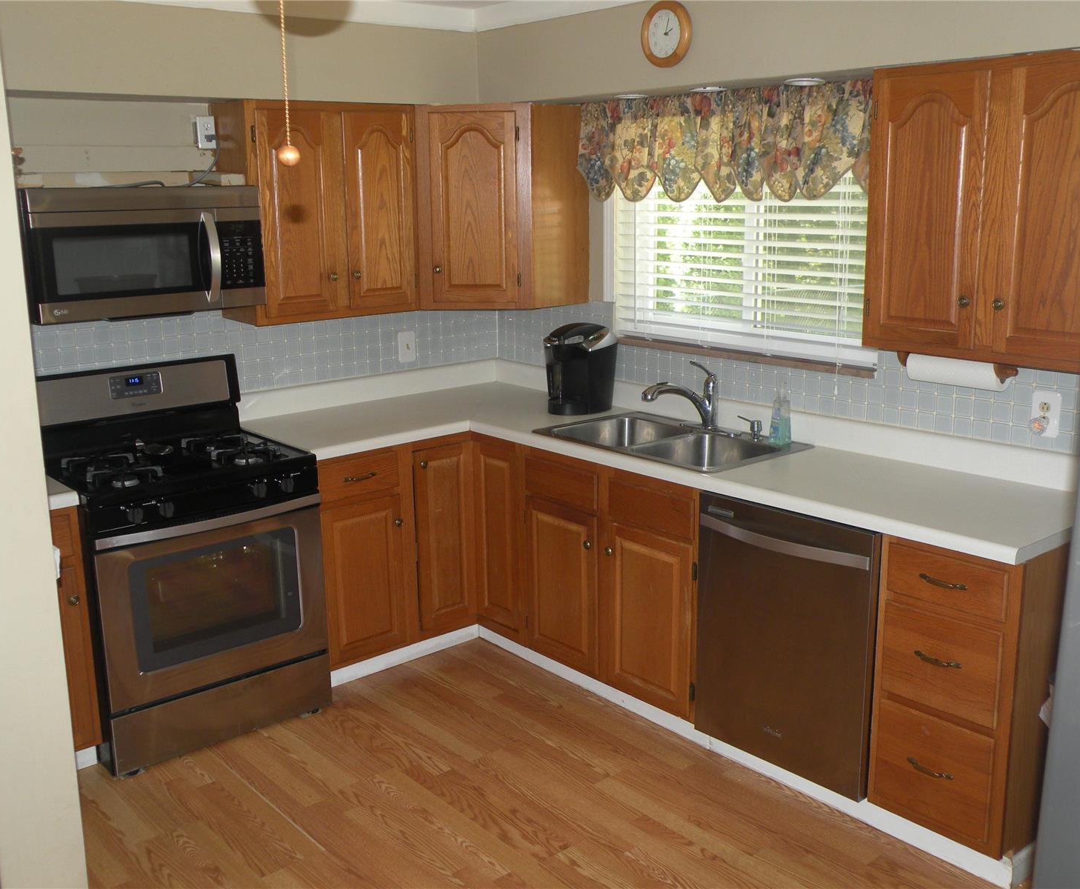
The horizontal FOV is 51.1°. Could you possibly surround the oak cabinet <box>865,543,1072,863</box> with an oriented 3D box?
[{"bbox_3d":[1.262,0.606,3.130,0.601,0.797,0.392,-12,17,-39],"label":"oak cabinet"}]

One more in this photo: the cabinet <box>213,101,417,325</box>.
[{"bbox_3d":[-0.831,-0.875,4.258,0.695,0.774,0.316,-12,17,-39],"label":"cabinet"}]

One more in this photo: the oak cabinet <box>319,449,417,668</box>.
[{"bbox_3d":[-0.810,0.362,4.338,0.432,0.795,0.601,-12,17,-39],"label":"oak cabinet"}]

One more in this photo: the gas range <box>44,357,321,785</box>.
[{"bbox_3d":[-1.229,0.344,3.855,0.758,1.178,0.691,-12,17,-39],"label":"gas range"}]

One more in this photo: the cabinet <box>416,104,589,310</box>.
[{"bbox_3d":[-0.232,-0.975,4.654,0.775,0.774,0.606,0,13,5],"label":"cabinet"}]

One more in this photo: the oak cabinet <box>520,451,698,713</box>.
[{"bbox_3d":[0.439,0.404,4.073,0.601,0.795,0.907,-12,17,-39],"label":"oak cabinet"}]

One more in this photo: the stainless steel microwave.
[{"bbox_3d":[-1.338,-0.644,3.729,0.755,0.405,0.400,-12,17,-40],"label":"stainless steel microwave"}]

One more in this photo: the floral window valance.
[{"bbox_3d":[0.611,-1.029,3.923,0.099,0.370,1.377,-12,17,-39],"label":"floral window valance"}]

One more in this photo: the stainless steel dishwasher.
[{"bbox_3d":[0.906,0.525,3.473,0.626,0.782,0.605,-12,17,-39],"label":"stainless steel dishwasher"}]

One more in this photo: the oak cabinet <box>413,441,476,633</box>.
[{"bbox_3d":[-0.539,0.304,4.560,0.288,0.780,0.586,-12,17,-39],"label":"oak cabinet"}]

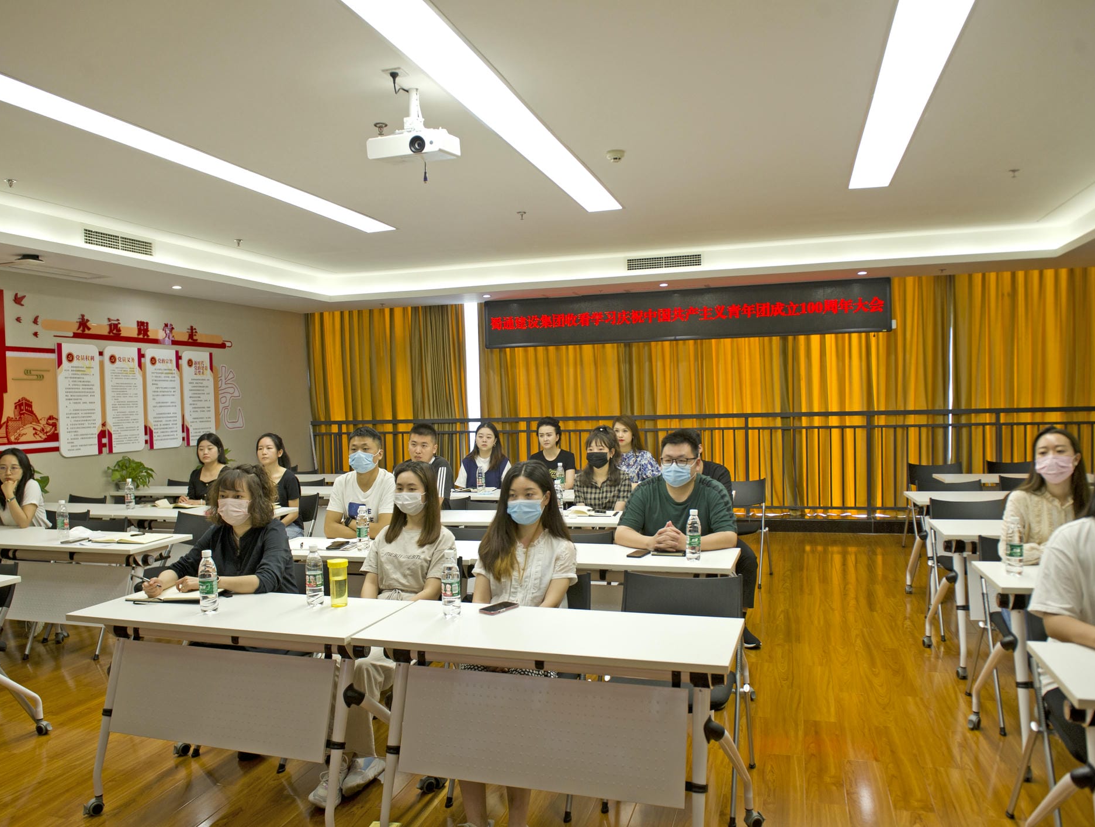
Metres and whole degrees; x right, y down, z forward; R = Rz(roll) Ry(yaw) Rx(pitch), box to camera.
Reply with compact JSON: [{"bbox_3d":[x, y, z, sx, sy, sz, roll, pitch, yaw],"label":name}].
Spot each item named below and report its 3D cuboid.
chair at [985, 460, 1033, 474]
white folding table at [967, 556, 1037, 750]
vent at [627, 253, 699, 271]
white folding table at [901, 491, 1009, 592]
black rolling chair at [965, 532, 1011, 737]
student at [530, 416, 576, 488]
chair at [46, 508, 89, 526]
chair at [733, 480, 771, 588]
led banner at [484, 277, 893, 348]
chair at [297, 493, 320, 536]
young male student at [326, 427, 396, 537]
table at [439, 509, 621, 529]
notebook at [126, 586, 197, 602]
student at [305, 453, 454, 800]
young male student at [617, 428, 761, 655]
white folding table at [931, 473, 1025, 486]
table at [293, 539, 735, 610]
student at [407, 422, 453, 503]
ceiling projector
[{"bbox_3d":[4.118,0.849,7.184,0.500,0.800,0.540,-1,2,17],"label":"chair"},{"bbox_3d":[2.387,1.023,3.250,1.200,0.745,0.500,-1,1,17],"label":"white folding table"},{"bbox_3d":[1.158,-1.509,8.276,0.770,0.130,0.040,-1,1,17],"label":"vent"},{"bbox_3d":[3.147,0.950,5.704,1.200,0.745,0.520,-1,1,17],"label":"white folding table"},{"bbox_3d":[2.243,0.979,3.733,0.500,0.790,0.580,-1,1,14],"label":"black rolling chair"},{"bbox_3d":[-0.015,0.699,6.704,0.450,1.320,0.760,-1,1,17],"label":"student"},{"bbox_3d":[-3.472,1.088,5.674,0.480,0.790,0.550,-1,1,10],"label":"chair"},{"bbox_3d":[1.494,0.929,6.592,0.500,0.800,0.540,-1,2,17],"label":"chair"},{"bbox_3d":[1.376,-1.062,9.008,4.380,0.530,0.090,-1,1,17],"label":"led banner"},{"bbox_3d":[-2.073,1.038,6.401,0.480,0.790,0.550,-1,1,12],"label":"chair"},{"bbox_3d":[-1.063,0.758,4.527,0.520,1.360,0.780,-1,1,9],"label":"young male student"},{"bbox_3d":[-0.046,1.035,5.331,1.250,0.745,0.500,-1,1,18],"label":"table"},{"bbox_3d":[-1.462,0.728,3.354,0.360,0.022,0.250,-1,2,17],"label":"notebook"},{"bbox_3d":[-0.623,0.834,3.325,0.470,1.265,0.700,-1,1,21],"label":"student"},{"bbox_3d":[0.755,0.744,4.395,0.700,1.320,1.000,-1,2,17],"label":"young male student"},{"bbox_3d":[3.897,0.904,6.837,1.210,0.745,0.500,-1,1,17],"label":"white folding table"},{"bbox_3d":[-0.270,1.063,4.258,2.440,0.745,0.500,-1,1,17],"label":"table"},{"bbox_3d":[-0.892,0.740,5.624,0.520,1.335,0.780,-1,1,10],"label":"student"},{"bbox_3d":[-0.601,-1.310,3.767,0.340,0.335,0.260,-1,2,17],"label":"ceiling projector"}]

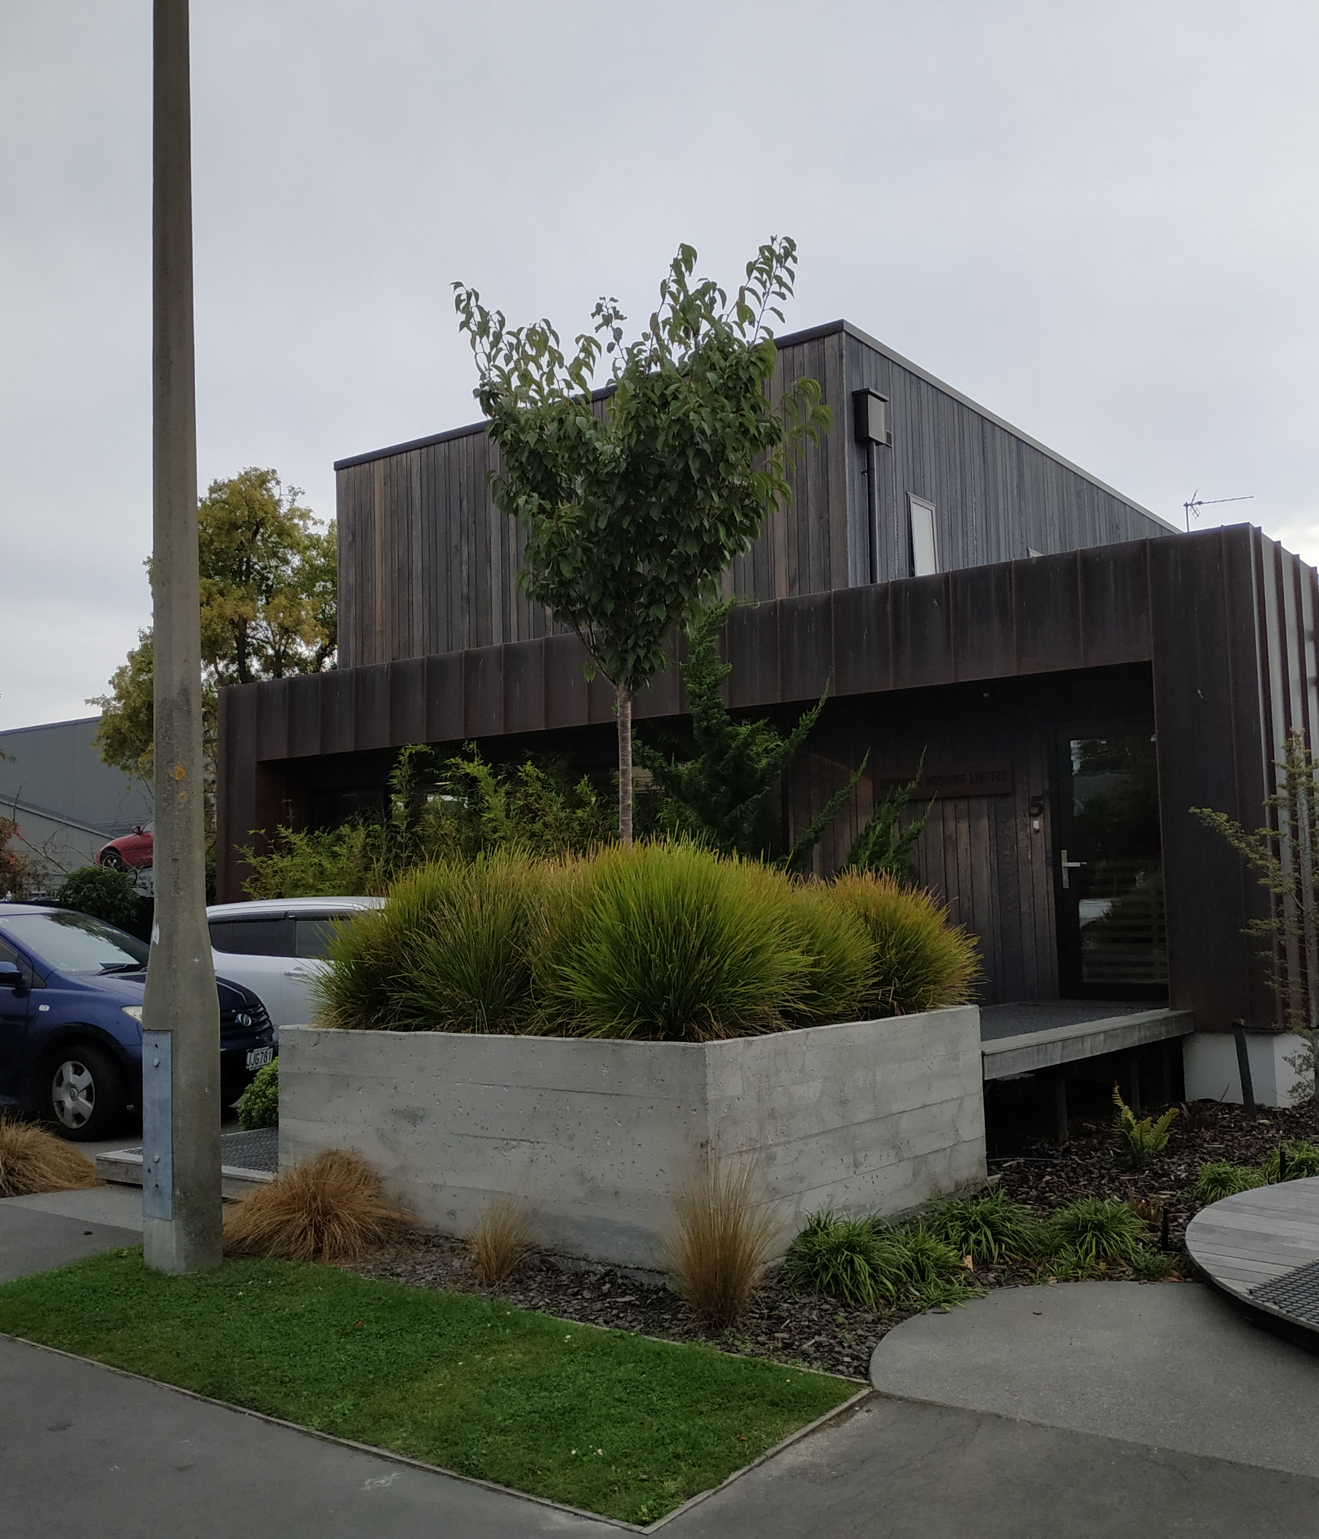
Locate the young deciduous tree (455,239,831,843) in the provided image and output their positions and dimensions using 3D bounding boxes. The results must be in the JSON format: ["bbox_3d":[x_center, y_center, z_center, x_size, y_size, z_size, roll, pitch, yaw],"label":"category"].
[{"bbox_3d":[-0.090,-0.947,7.600,1.980,3.750,1.850,0,-5,-1],"label":"young deciduous tree"}]

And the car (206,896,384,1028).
[{"bbox_3d":[-2.866,1.966,13.150,4.020,1.550,1.700,-2,-5,13],"label":"car"}]

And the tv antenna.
[{"bbox_3d":[8.366,-3.899,21.275,0.977,0.700,0.420,-3,-6,27],"label":"tv antenna"}]

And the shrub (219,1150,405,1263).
[{"bbox_3d":[-1.540,1.877,6.286,0.820,0.443,0.740,1,-5,-14],"label":"shrub"}]

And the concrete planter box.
[{"bbox_3d":[-0.110,1.706,7.341,2.671,0.910,2.473,-5,-7,38],"label":"concrete planter box"}]

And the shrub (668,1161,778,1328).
[{"bbox_3d":[0.220,1.653,5.058,0.390,0.600,0.390,-1,-5,0],"label":"shrub"}]

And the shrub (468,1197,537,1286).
[{"bbox_3d":[-0.637,1.832,5.625,0.270,0.350,0.270,-1,-5,0],"label":"shrub"}]

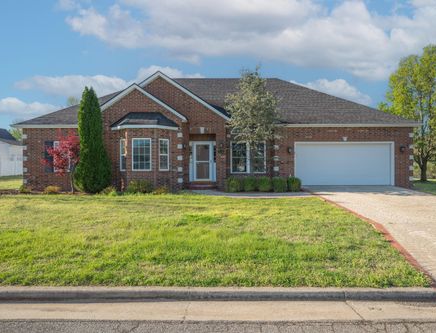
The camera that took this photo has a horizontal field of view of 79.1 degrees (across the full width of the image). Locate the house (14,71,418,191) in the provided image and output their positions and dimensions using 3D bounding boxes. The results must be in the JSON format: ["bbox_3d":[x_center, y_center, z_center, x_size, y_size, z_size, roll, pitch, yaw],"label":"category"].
[{"bbox_3d":[-0.250,-2.600,19.400,20.600,7.500,12.800,0,0,0],"label":"house"}]

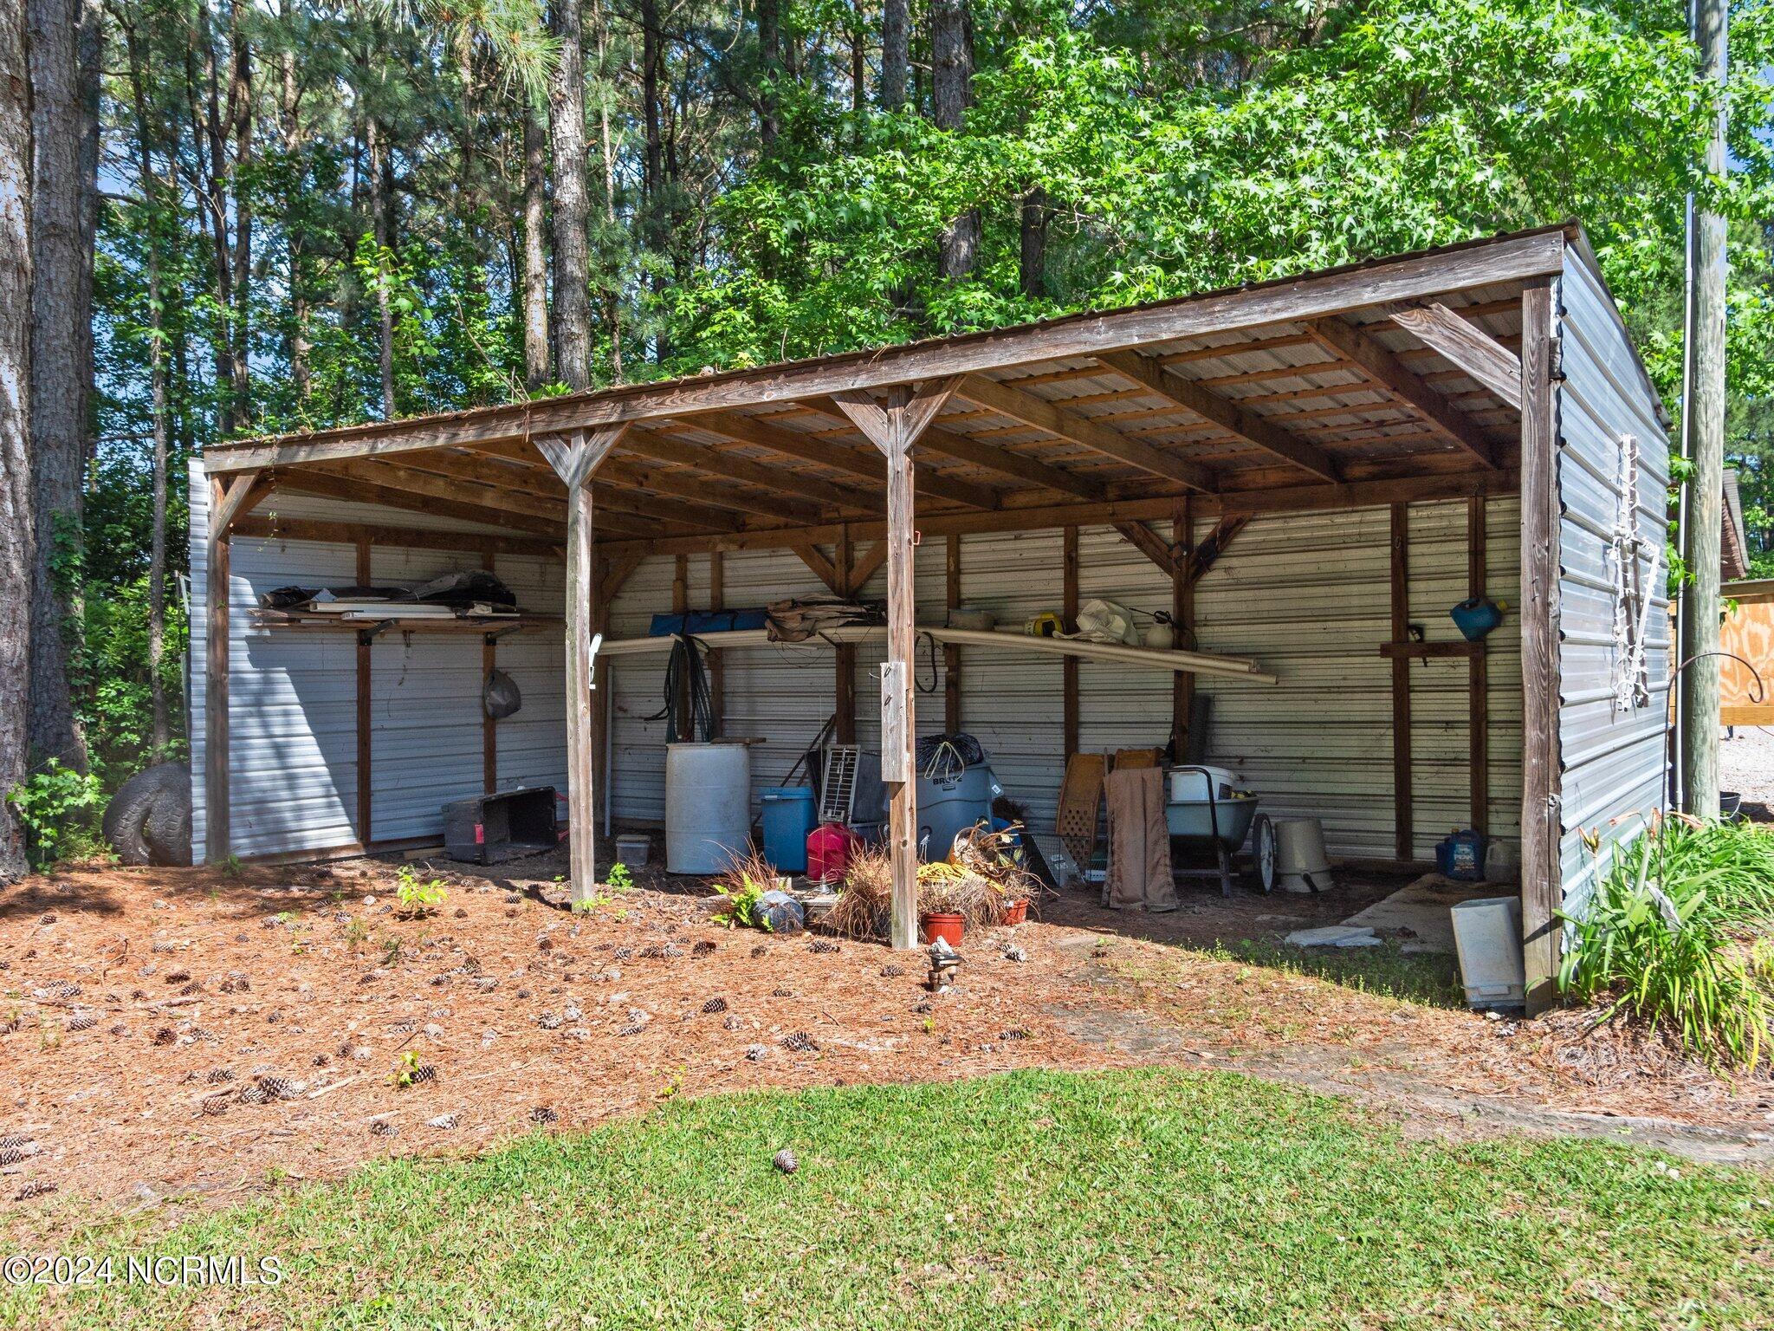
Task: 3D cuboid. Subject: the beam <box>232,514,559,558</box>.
[{"bbox_3d":[-3.551,-1.001,11.280,0.045,0.145,3.600,-1,1,33],"label":"beam"}]

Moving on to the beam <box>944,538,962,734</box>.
[{"bbox_3d":[0.494,0.149,10.652,0.089,2.239,0.040,-1,0,34],"label":"beam"}]

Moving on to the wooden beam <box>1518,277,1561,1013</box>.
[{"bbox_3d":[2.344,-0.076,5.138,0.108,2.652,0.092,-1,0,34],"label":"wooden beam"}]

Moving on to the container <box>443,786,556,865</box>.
[{"bbox_3d":[-2.854,1.175,10.600,0.380,0.450,0.970,-1,0,19],"label":"container"}]

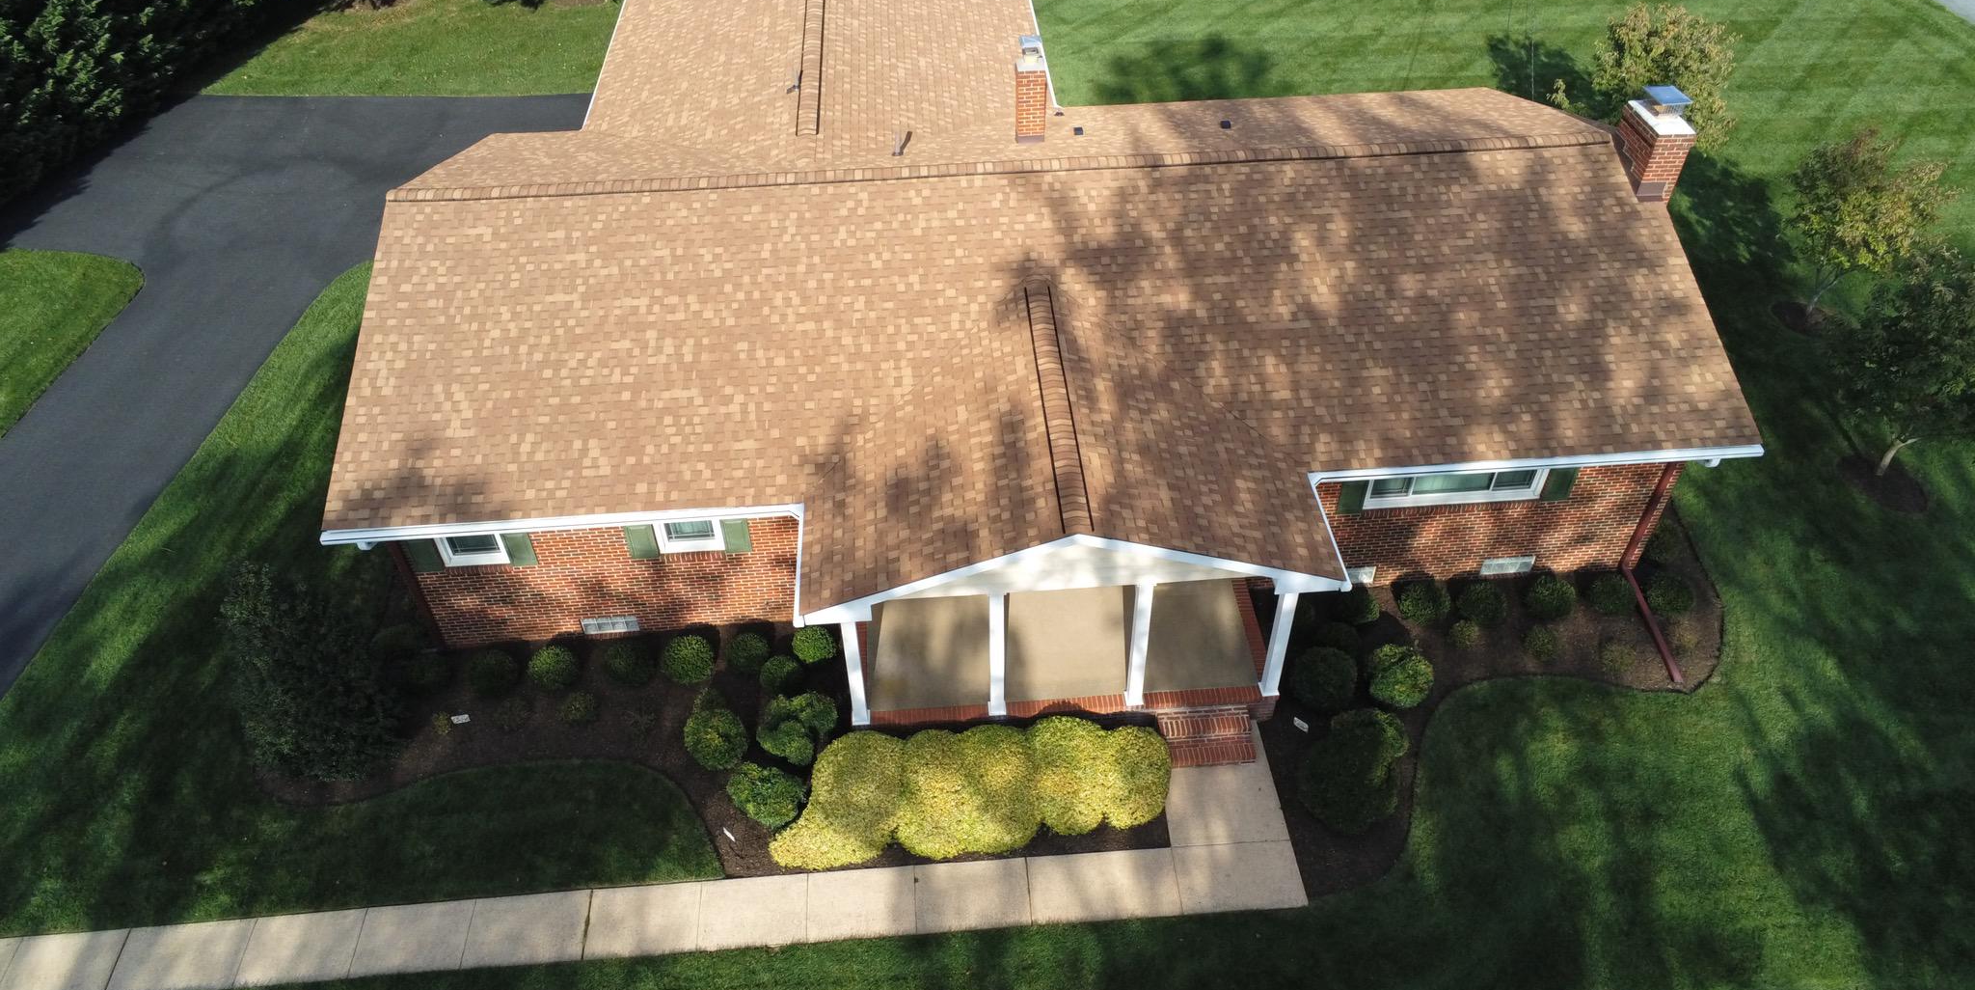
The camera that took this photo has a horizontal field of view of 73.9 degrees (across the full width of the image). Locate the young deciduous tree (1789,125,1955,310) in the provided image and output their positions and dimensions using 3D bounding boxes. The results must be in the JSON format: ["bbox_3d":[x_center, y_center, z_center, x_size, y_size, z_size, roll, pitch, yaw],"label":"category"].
[{"bbox_3d":[15.311,-4.747,23.155,2.550,3.640,2.550,-3,44,-2],"label":"young deciduous tree"}]

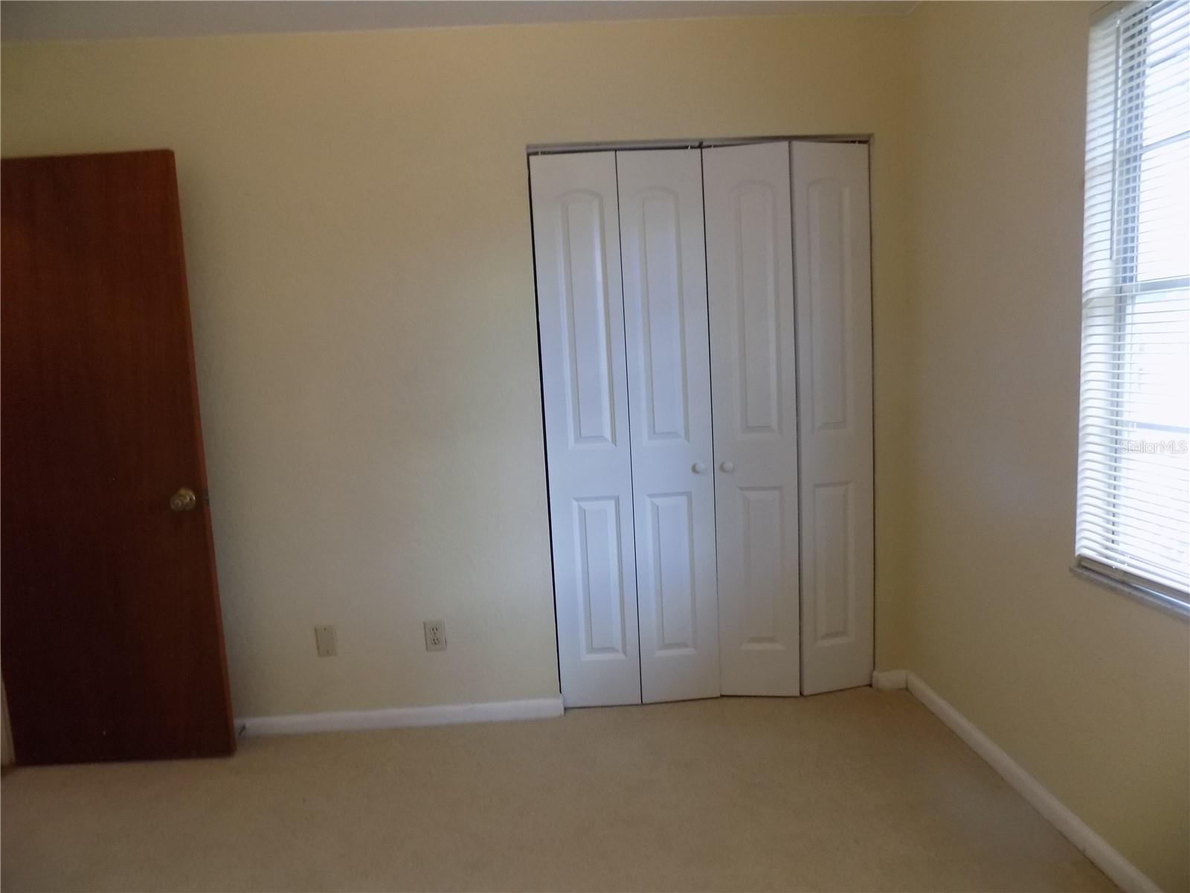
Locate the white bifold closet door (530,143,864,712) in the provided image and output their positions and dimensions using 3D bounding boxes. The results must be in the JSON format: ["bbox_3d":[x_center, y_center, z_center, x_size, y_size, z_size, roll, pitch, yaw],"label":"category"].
[{"bbox_3d":[0.418,-0.054,2.909,1.196,2.036,0.130,-3,6,-2],"label":"white bifold closet door"}]

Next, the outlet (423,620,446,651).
[{"bbox_3d":[-0.586,0.696,2.903,0.072,0.115,0.010,-3,6,-2],"label":"outlet"}]

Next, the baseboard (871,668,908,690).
[{"bbox_3d":[1.118,0.890,3.000,0.140,0.066,0.018,-3,6,-2],"label":"baseboard"}]

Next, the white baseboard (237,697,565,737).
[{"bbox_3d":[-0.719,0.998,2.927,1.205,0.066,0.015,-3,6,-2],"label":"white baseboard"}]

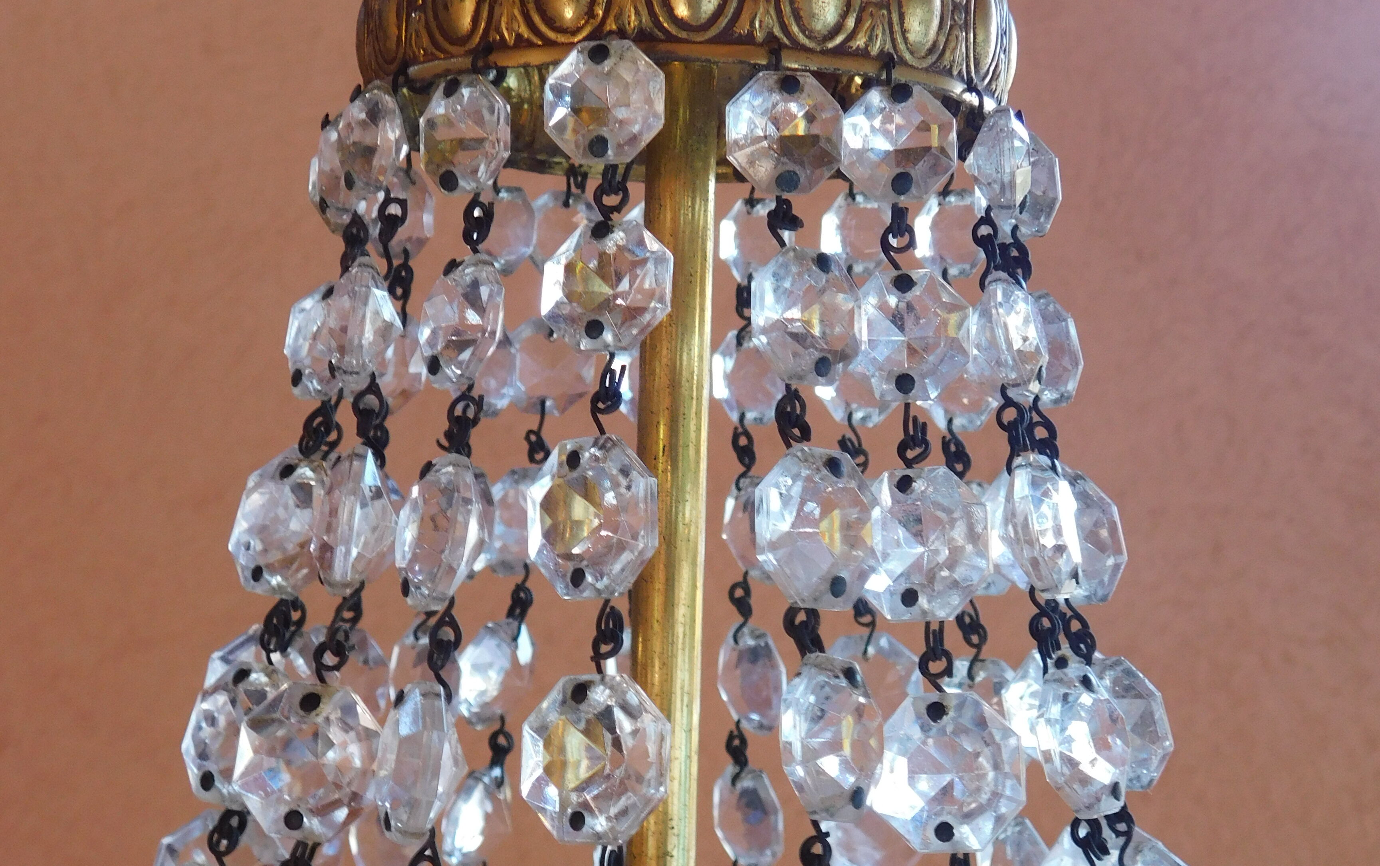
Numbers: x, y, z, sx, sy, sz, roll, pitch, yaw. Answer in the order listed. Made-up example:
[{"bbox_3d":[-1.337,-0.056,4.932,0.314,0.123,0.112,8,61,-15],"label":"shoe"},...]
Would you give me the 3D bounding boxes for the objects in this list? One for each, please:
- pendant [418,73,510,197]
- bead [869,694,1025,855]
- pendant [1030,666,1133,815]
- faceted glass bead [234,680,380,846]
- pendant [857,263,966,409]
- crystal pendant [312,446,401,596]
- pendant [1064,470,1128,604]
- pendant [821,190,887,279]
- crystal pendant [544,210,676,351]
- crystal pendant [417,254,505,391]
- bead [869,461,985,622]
[{"bbox_3d":[-0.027,-0.036,0.230,0.015,0.015,0.008,-1,-6,43],"label":"pendant"},{"bbox_3d":[0.030,0.039,0.220,0.018,0.019,0.009,-6,-10,19],"label":"bead"},{"bbox_3d":[0.050,0.039,0.243,0.018,0.018,0.009,-5,-8,-40],"label":"pendant"},{"bbox_3d":[-0.045,0.038,0.223,0.018,0.018,0.010,4,-11,12],"label":"faceted glass bead"},{"bbox_3d":[0.026,-0.011,0.225,0.015,0.015,0.007,-3,-7,19],"label":"pendant"},{"bbox_3d":[-0.039,0.010,0.225,0.009,0.018,0.018,11,-9,-24],"label":"crystal pendant"},{"bbox_3d":[0.052,0.014,0.256,0.009,0.017,0.017,-7,-4,-27],"label":"pendant"},{"bbox_3d":[0.028,-0.033,0.318,0.015,0.015,0.007,4,7,35],"label":"pendant"},{"bbox_3d":[-0.010,-0.018,0.226,0.016,0.016,0.007,5,4,14],"label":"crystal pendant"},{"bbox_3d":[-0.027,-0.013,0.226,0.015,0.015,0.007,0,-9,44],"label":"crystal pendant"},{"bbox_3d":[0.027,0.013,0.220,0.009,0.017,0.017,4,-11,-39],"label":"bead"}]

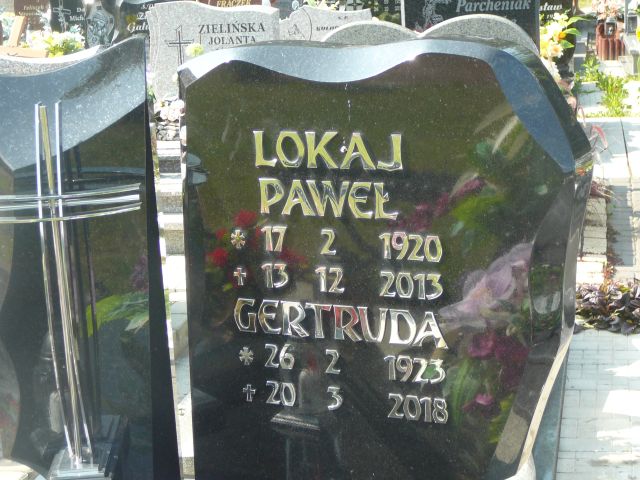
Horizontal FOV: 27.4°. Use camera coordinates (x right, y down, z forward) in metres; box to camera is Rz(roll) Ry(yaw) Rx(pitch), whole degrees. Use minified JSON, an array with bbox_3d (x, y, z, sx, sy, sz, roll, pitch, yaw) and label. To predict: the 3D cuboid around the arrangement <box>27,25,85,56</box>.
[{"bbox_3d":[-2.136,-1.603,10.600,0.460,0.280,0.390,2,13,12],"label":"arrangement"}]

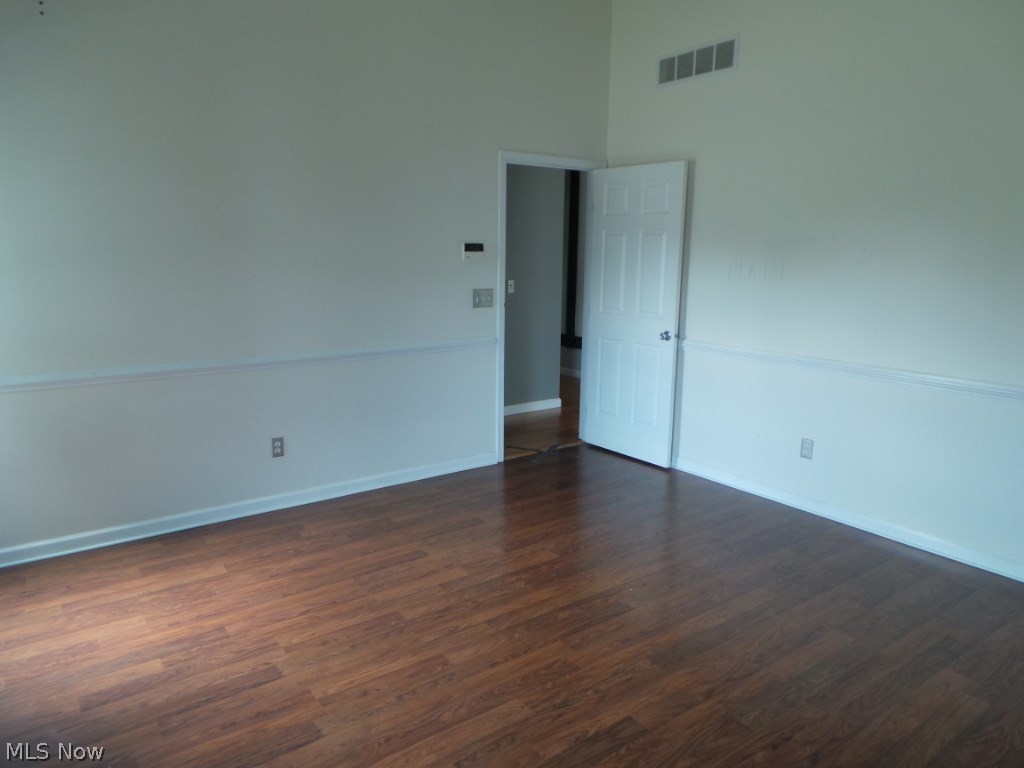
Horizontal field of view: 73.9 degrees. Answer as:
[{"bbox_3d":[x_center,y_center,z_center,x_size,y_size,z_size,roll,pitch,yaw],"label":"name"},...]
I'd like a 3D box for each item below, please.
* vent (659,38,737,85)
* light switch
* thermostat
[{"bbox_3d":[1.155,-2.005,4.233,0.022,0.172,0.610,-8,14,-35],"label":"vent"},{"bbox_3d":[-0.190,-0.571,4.552,0.161,0.118,0.018,-8,14,-35],"label":"light switch"},{"bbox_3d":[-0.250,-0.855,4.443,0.146,0.118,0.029,-8,14,-35],"label":"thermostat"}]

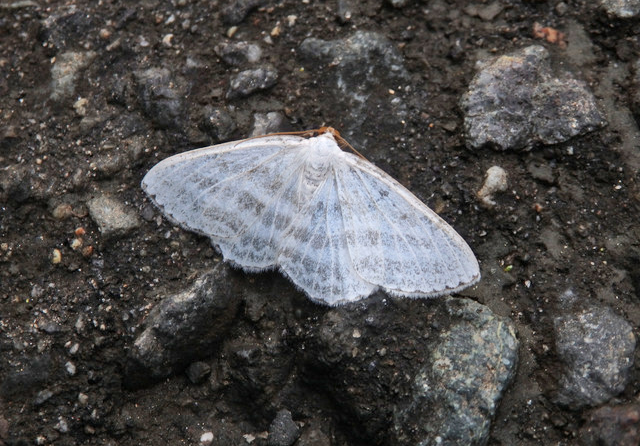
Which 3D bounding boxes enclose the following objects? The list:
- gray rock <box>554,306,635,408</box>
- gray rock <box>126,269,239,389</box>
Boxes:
[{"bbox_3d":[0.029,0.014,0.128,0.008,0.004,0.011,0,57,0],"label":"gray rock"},{"bbox_3d":[-0.015,0.011,0.134,0.006,0.005,0.013,39,69,18],"label":"gray rock"}]

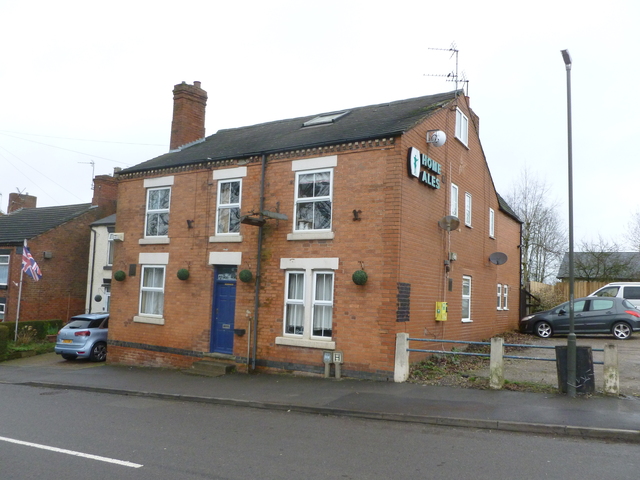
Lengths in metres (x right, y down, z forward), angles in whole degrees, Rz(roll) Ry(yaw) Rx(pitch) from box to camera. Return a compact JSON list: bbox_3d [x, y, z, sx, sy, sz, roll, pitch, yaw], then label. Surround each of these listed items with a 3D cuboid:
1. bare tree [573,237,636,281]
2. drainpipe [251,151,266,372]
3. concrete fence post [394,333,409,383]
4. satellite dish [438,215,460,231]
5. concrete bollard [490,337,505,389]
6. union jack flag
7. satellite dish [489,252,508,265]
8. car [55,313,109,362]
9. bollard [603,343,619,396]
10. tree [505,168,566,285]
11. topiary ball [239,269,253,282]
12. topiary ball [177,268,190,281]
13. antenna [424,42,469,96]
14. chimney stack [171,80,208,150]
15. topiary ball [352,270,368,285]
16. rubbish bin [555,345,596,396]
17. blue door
[{"bbox_3d":[16.478,2.020,29.977,3.500,4.471,3.200,-1,-6,29],"label":"bare tree"},{"bbox_3d":[-1.559,0.510,13.245,0.100,5.430,0.120,-1,-6,30],"label":"drainpipe"},{"bbox_3d":[1.808,2.568,11.336,0.215,1.049,0.215,-1,-6,32],"label":"concrete fence post"},{"bbox_3d":[3.394,-0.458,13.538,0.550,0.430,0.350,0,-6,14],"label":"satellite dish"},{"bbox_3d":[3.531,2.438,10.282,0.210,0.977,0.210,-1,-6,32],"label":"concrete bollard"},{"bbox_3d":[-11.329,0.926,20.400,0.730,1.400,0.300,5,-6,-29],"label":"union jack flag"},{"bbox_3d":[6.365,0.666,18.441,0.641,0.476,0.250,0,-5,19],"label":"satellite dish"},{"bbox_3d":[-7.880,3.720,20.050,1.830,1.600,4.400,-1,-6,26],"label":"car"},{"bbox_3d":[5.212,2.278,9.265,0.200,0.920,0.200,-1,-6,30],"label":"bollard"},{"bbox_3d":[12.762,0.190,30.754,3.500,8.740,3.500,-1,-6,30],"label":"tree"},{"bbox_3d":[-1.921,0.946,13.458,0.333,0.333,0.333,2,-5,0],"label":"topiary ball"},{"bbox_3d":[-3.790,0.973,14.394,0.335,0.335,0.335,2,-6,0],"label":"topiary ball"},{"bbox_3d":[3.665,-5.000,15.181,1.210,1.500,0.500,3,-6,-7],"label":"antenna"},{"bbox_3d":[-4.861,-4.511,19.315,0.661,2.685,1.239,-1,-6,32],"label":"chimney stack"},{"bbox_3d":[0.902,0.844,11.534,0.335,0.335,0.335,2,-6,0],"label":"topiary ball"},{"bbox_3d":[4.595,2.348,9.337,0.550,0.780,0.400,-1,-6,30],"label":"rubbish bin"},{"bbox_3d":[-2.598,1.907,13.906,0.820,2.320,0.100,-1,-6,30],"label":"blue door"}]

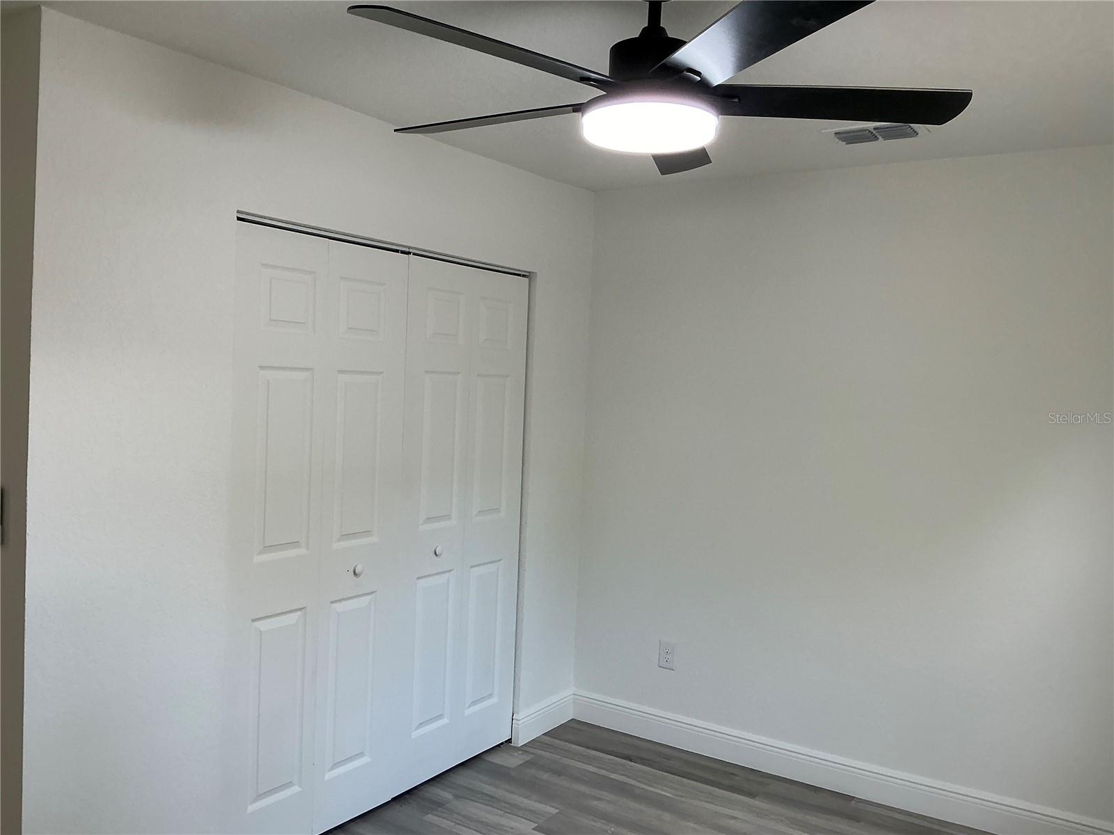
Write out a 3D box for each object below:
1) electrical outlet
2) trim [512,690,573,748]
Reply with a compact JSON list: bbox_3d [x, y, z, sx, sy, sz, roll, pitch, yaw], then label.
[{"bbox_3d":[0.483,1.042,3.945,0.073,0.117,0.008,4,2,33],"label":"electrical outlet"},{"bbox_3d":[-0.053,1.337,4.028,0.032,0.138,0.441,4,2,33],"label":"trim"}]

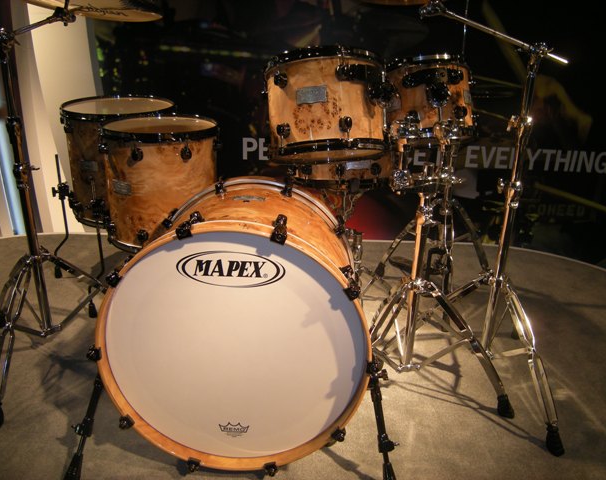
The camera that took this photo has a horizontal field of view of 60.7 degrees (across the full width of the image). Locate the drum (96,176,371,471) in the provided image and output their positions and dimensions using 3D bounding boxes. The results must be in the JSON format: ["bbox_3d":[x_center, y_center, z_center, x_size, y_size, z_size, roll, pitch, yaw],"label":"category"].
[{"bbox_3d":[-0.143,0.176,1.329,0.592,0.592,0.490,2,19,1],"label":"drum"}]

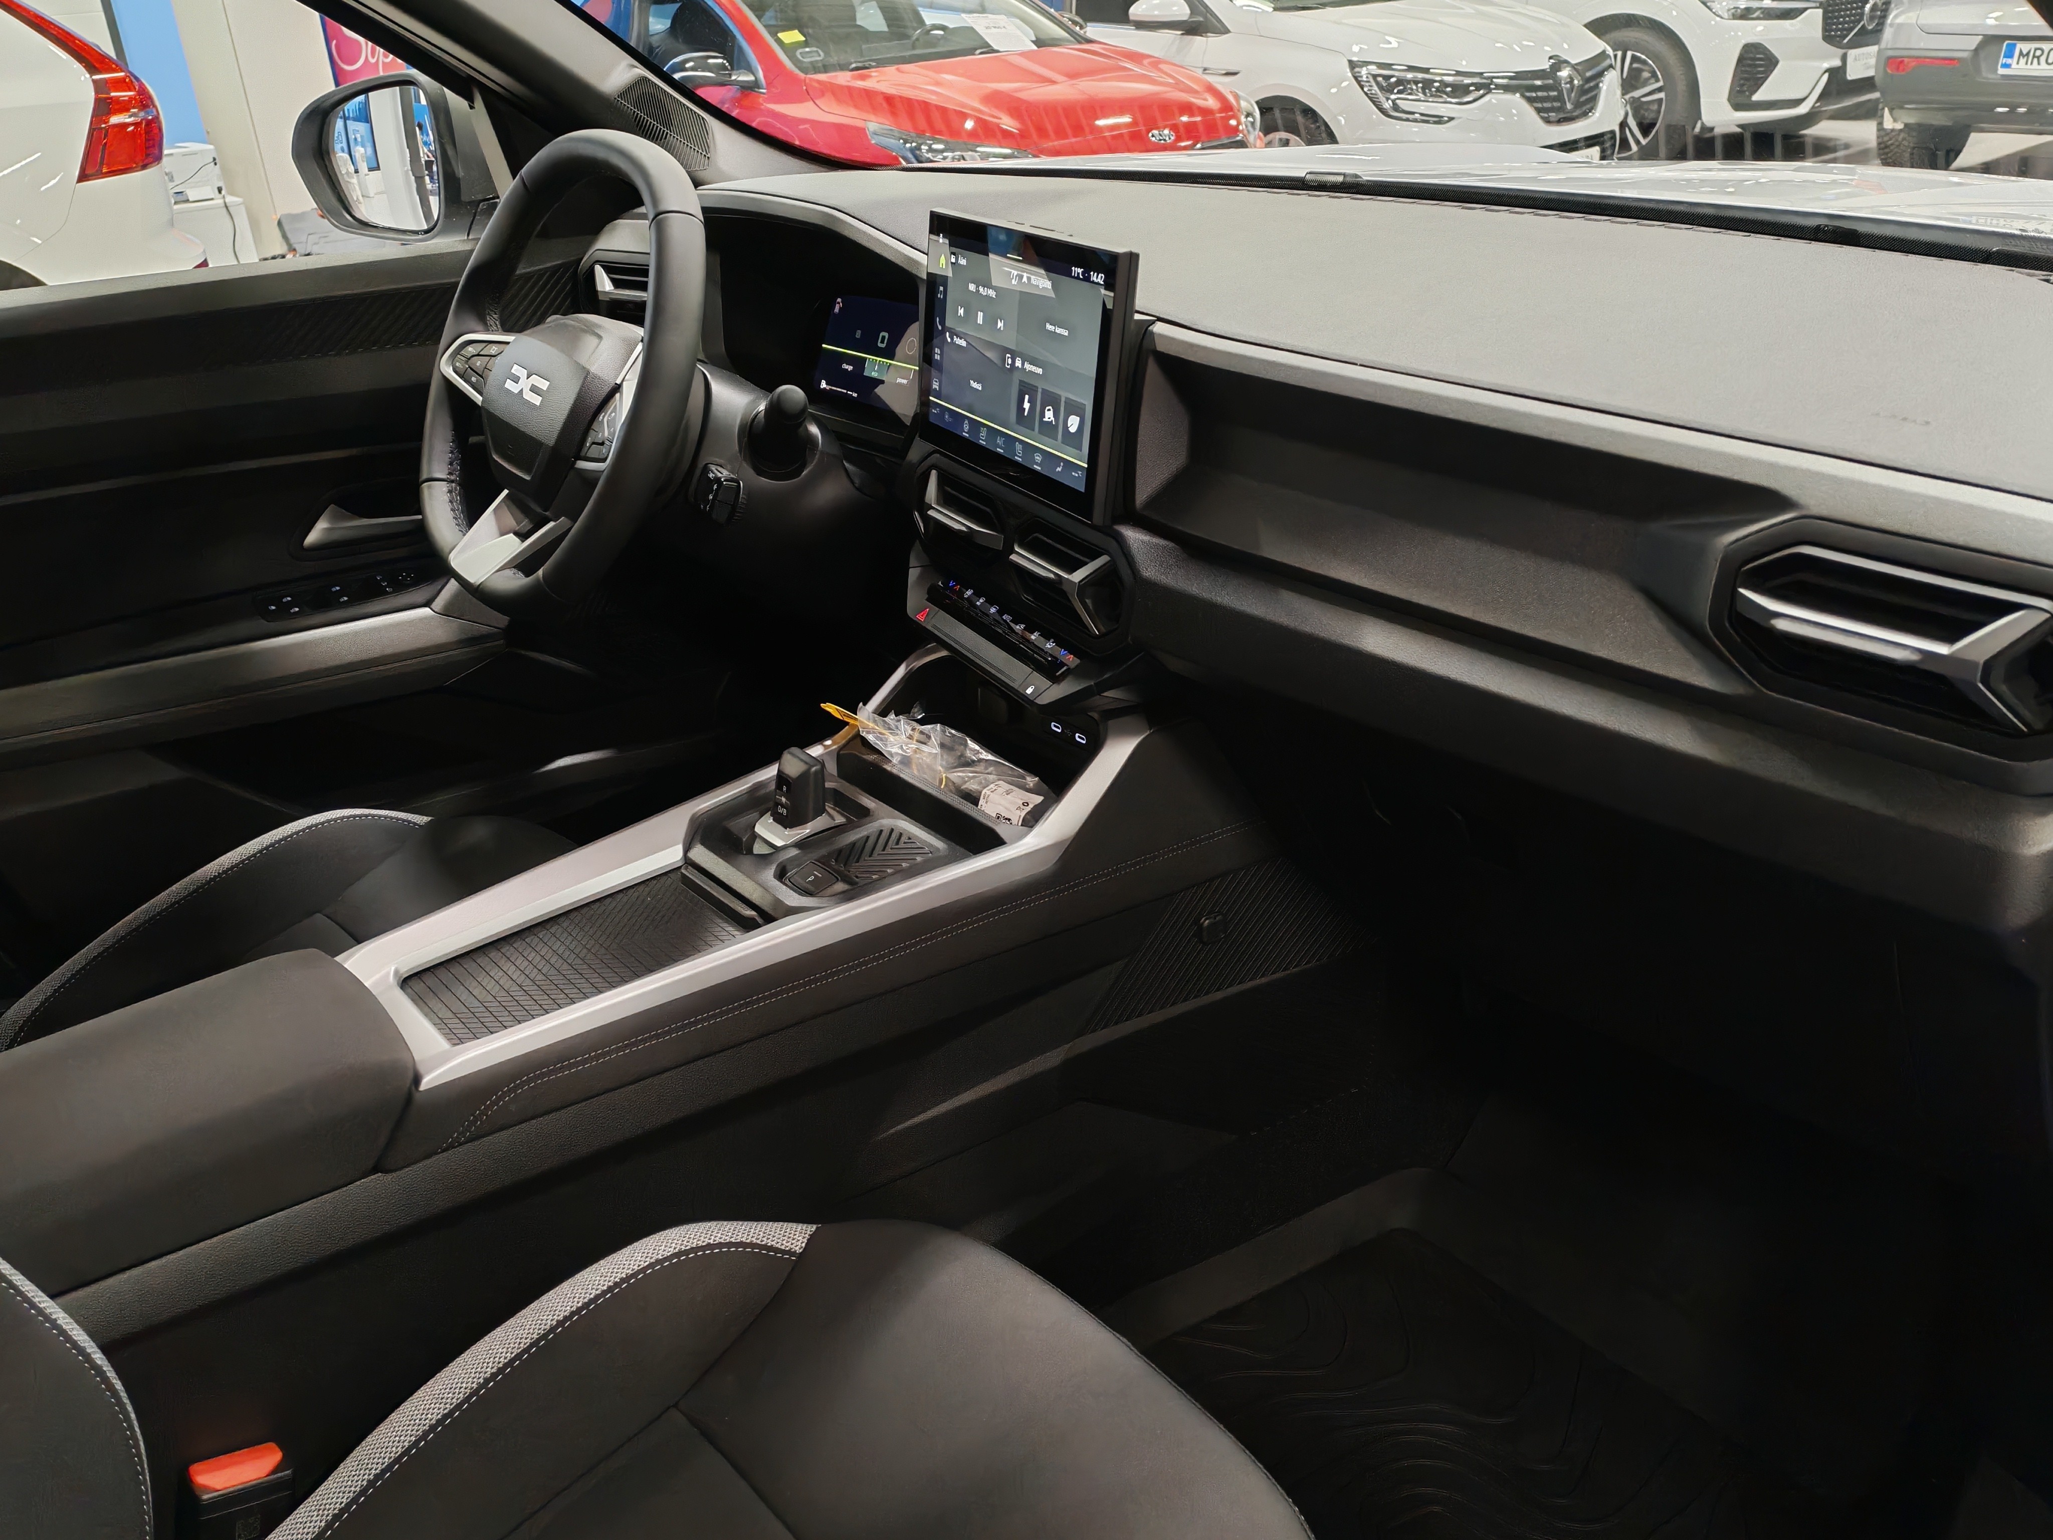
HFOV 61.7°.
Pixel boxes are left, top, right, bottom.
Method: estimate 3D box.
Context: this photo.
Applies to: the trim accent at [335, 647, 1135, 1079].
[{"bbox_3d":[-0.173,0.042,1.012,0.470,0.080,0.240,-21,30,-33],"label":"trim accent"}]

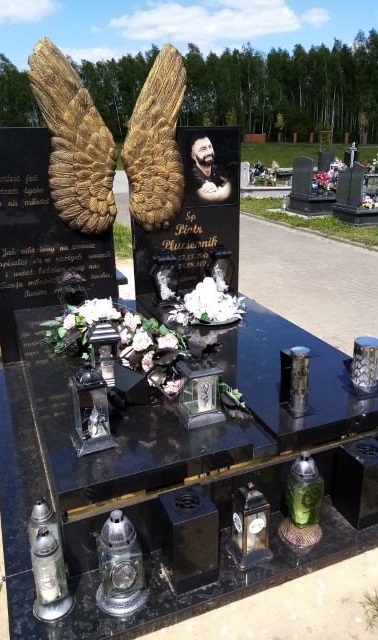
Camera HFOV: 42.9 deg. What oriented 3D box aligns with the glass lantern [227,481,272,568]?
[{"bbox_3d":[0.223,0.717,1.739,0.130,0.314,0.124,-8,22,-21],"label":"glass lantern"}]

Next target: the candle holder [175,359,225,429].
[{"bbox_3d":[0.041,0.272,1.941,0.166,0.245,0.170,-9,22,-21],"label":"candle holder"}]

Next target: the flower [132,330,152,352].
[{"bbox_3d":[-0.234,0.108,2.418,0.101,0.089,0.094,-2,20,-6],"label":"flower"}]

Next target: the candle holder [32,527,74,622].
[{"bbox_3d":[-0.436,0.770,1.493,0.126,0.309,0.126,-9,22,-21],"label":"candle holder"}]

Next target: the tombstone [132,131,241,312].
[{"bbox_3d":[-0.018,-0.658,3.465,0.803,1.350,0.084,-9,22,-21],"label":"tombstone"}]

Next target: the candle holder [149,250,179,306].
[{"bbox_3d":[-0.161,-0.292,3.265,0.172,0.365,0.165,-9,22,-21],"label":"candle holder"}]

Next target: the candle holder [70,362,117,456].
[{"bbox_3d":[-0.356,0.304,1.753,0.148,0.324,0.150,-9,22,-21],"label":"candle holder"}]

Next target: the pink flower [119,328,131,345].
[{"bbox_3d":[-0.317,0.081,2.366,0.069,0.072,0.062,-3,21,-8],"label":"pink flower"}]

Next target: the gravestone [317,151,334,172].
[{"bbox_3d":[4.236,-4.815,15.006,0.500,0.860,0.170,-8,22,-21],"label":"gravestone"}]

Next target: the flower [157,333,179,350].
[{"bbox_3d":[-0.099,0.104,2.324,0.106,0.072,0.096,-1,21,-2],"label":"flower"}]

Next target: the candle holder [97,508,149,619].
[{"bbox_3d":[-0.216,0.742,1.511,0.163,0.325,0.163,0,20,0],"label":"candle holder"}]

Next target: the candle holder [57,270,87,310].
[{"bbox_3d":[-0.730,-0.184,2.988,0.158,0.277,0.144,-8,22,-21],"label":"candle holder"}]

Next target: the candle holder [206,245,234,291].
[{"bbox_3d":[0.233,-0.345,3.397,0.172,0.365,0.165,-9,22,-21],"label":"candle holder"}]

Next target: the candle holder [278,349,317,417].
[{"bbox_3d":[0.458,0.246,1.967,0.110,0.268,0.120,-9,22,-21],"label":"candle holder"}]

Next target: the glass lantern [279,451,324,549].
[{"bbox_3d":[0.433,0.655,1.792,0.170,0.391,0.170,-5,21,-13],"label":"glass lantern"}]

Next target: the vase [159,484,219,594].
[{"bbox_3d":[-0.001,0.751,1.655,0.153,0.310,0.143,-8,22,-21],"label":"vase"}]

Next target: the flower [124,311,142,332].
[{"bbox_3d":[-0.306,0.008,2.605,0.089,0.094,0.084,-3,20,-7],"label":"flower"}]

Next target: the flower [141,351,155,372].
[{"bbox_3d":[-0.193,0.198,2.290,0.060,0.080,0.060,-9,22,-21],"label":"flower"}]

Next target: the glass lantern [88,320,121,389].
[{"bbox_3d":[-0.373,0.139,2.093,0.130,0.300,0.130,-6,21,-15],"label":"glass lantern"}]

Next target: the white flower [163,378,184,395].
[{"bbox_3d":[-0.064,0.275,1.990,0.083,0.065,0.074,-1,21,-2],"label":"white flower"}]

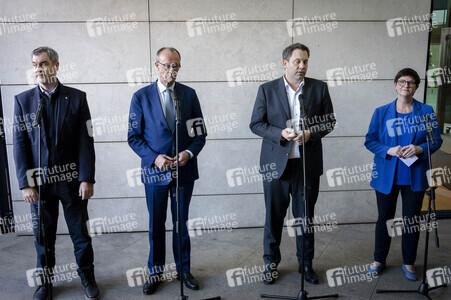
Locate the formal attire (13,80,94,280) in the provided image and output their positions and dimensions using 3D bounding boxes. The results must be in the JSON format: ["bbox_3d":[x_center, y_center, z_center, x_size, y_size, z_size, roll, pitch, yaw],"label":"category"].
[{"bbox_3d":[-1.262,0.260,2.842,0.565,1.517,0.330,-4,9,-18],"label":"formal attire"}]

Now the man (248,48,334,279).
[{"bbox_3d":[0.535,0.107,3.024,0.671,1.878,0.400,0,9,3],"label":"man"}]

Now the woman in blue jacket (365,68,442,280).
[{"bbox_3d":[1.431,0.190,3.068,0.567,1.676,0.370,3,9,23],"label":"woman in blue jacket"}]

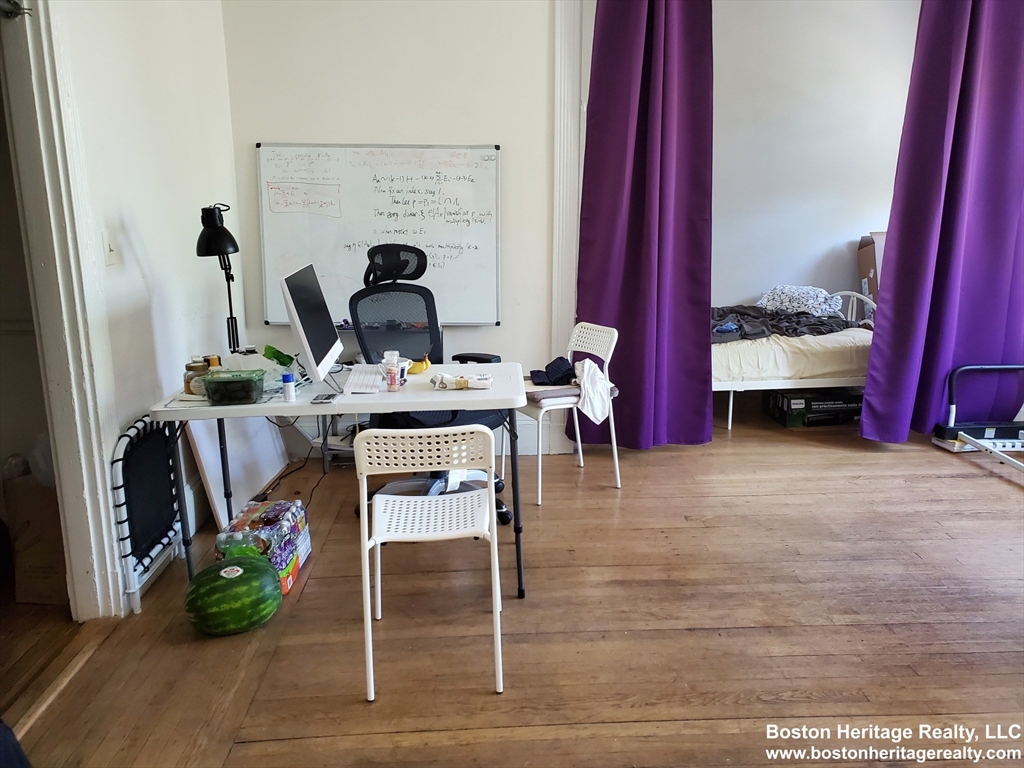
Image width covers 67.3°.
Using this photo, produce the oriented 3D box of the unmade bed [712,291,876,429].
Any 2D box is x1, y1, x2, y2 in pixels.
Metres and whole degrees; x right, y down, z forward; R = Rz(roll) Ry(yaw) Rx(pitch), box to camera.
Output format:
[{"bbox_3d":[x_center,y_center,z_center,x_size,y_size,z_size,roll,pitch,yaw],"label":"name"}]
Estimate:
[{"bbox_3d":[1.318,-0.214,5.303,1.980,0.820,1.000,-2,12,-7],"label":"unmade bed"}]

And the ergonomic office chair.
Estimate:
[{"bbox_3d":[-0.369,-0.011,3.464,0.680,1.210,0.690,-12,17,-43],"label":"ergonomic office chair"}]

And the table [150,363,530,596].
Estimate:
[{"bbox_3d":[-0.576,0.352,2.909,1.230,0.735,0.625,-1,12,-2],"label":"table"}]

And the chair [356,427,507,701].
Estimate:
[{"bbox_3d":[-0.234,0.457,2.322,0.420,0.775,0.485,-1,12,-4],"label":"chair"}]

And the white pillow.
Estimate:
[{"bbox_3d":[1.992,-0.566,5.331,0.580,0.210,0.410,-2,12,-7],"label":"white pillow"}]

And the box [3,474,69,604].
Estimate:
[{"bbox_3d":[-1.623,0.509,2.831,0.250,0.470,0.360,0,12,3],"label":"box"}]

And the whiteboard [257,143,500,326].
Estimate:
[{"bbox_3d":[-0.670,-0.757,3.961,1.220,0.915,0.025,-1,11,-3],"label":"whiteboard"}]

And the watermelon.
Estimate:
[{"bbox_3d":[-0.904,0.690,2.511,0.300,0.244,0.245,-7,14,-27],"label":"watermelon"}]

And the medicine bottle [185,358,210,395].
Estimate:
[{"bbox_3d":[-1.098,-0.032,2.681,0.081,0.117,0.081,-1,12,-3],"label":"medicine bottle"}]

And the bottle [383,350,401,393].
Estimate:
[{"bbox_3d":[-0.423,-0.046,2.684,0.053,0.141,0.053,-1,12,-3],"label":"bottle"}]

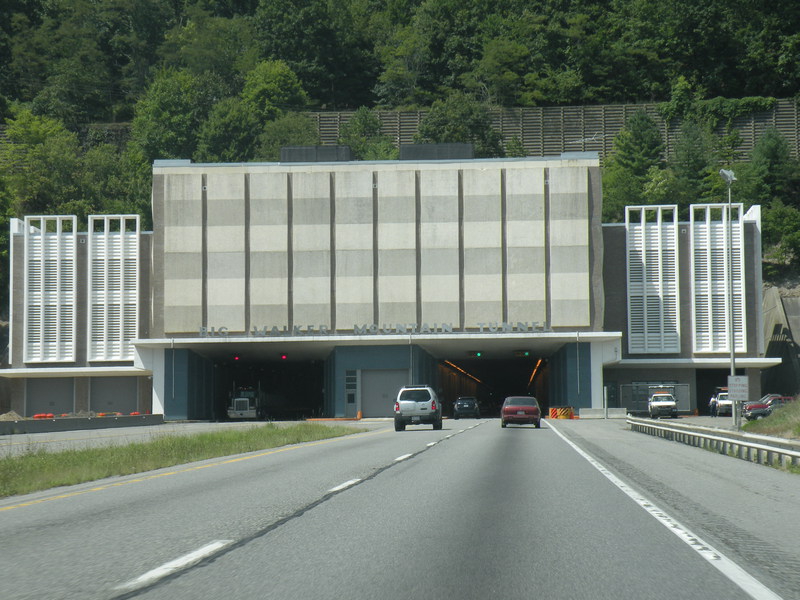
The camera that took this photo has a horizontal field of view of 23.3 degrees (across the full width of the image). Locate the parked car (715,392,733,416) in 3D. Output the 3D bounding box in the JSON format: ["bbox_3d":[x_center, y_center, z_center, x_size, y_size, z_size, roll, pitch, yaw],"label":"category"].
[{"bbox_3d":[26.053,8.327,154.687,1.950,1.920,5.300,-1,-3,5],"label":"parked car"}]

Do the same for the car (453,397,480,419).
[{"bbox_3d":[4.889,7.819,140.211,1.760,1.600,4.350,-1,-3,3],"label":"car"}]

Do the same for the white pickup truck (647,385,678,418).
[{"bbox_3d":[19.989,7.796,147.750,2.000,2.400,5.400,-1,-3,5],"label":"white pickup truck"}]

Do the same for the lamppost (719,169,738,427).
[{"bbox_3d":[17.094,-0.110,100.356,0.700,13.200,0.900,-1,-3,0],"label":"lamppost"}]

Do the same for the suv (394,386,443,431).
[{"bbox_3d":[0.828,4.543,81.814,1.850,1.880,4.540,-1,-3,3],"label":"suv"}]

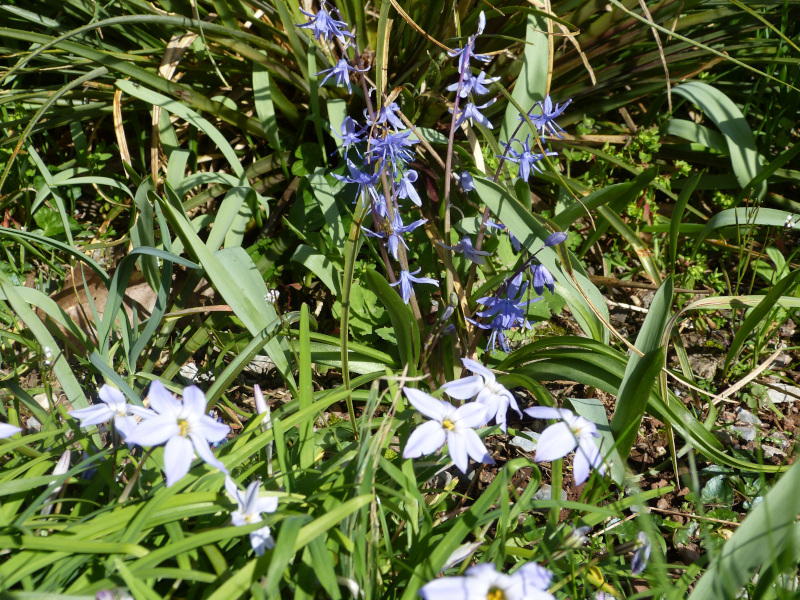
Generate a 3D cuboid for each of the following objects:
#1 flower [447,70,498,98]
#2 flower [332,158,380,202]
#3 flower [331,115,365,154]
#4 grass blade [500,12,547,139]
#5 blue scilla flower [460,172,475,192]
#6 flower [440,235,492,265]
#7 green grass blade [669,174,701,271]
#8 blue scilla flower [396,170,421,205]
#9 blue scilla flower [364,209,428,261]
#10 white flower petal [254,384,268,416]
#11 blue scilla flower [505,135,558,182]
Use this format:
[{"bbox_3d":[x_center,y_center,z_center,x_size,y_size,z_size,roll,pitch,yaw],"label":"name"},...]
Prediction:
[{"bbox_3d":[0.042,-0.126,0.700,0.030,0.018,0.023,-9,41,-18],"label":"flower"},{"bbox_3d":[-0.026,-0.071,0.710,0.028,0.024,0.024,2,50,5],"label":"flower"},{"bbox_3d":[-0.029,-0.091,0.665,0.019,0.021,0.018,4,38,8],"label":"flower"},{"bbox_3d":[0.083,-0.149,0.800,0.030,0.100,0.015,17,28,10],"label":"grass blade"},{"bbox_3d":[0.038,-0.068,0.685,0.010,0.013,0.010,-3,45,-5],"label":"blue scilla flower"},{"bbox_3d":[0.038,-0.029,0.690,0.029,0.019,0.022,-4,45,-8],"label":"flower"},{"bbox_3d":[0.189,-0.052,0.800,0.021,0.067,0.016,8,24,-4],"label":"green grass blade"},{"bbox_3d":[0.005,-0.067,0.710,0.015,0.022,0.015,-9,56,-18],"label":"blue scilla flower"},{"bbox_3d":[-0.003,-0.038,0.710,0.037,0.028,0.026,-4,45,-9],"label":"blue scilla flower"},{"bbox_3d":[-0.059,0.043,0.510,0.007,0.017,0.007,-18,24,8],"label":"white flower petal"},{"bbox_3d":[0.072,-0.078,0.660,0.029,0.027,0.020,-3,30,-5],"label":"blue scilla flower"}]

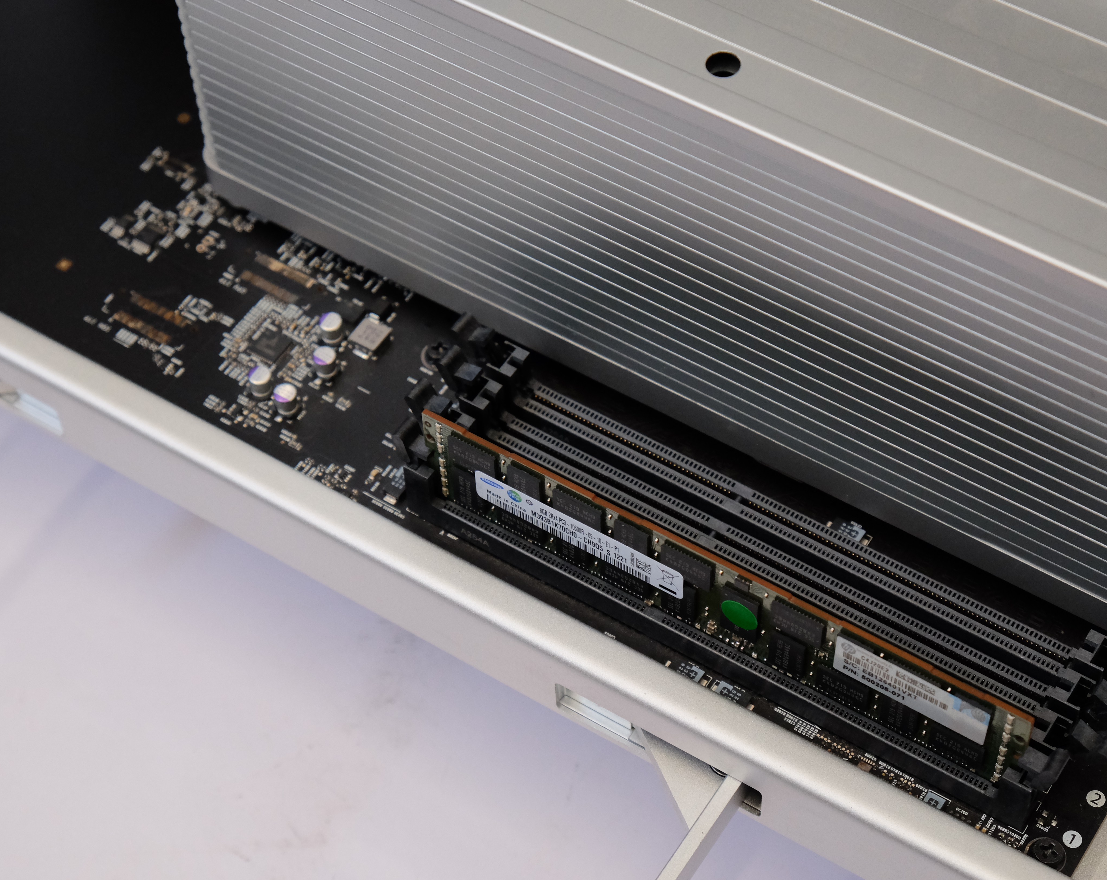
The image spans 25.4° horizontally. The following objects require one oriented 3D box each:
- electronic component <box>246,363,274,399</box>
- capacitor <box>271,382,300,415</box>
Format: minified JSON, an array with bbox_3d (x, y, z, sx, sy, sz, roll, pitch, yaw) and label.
[{"bbox_3d":[-0.063,-0.012,0.526,0.005,0.005,0.005,-1,53,1],"label":"electronic component"},{"bbox_3d":[-0.057,-0.008,0.523,0.005,0.005,0.005,-1,53,1],"label":"capacitor"}]

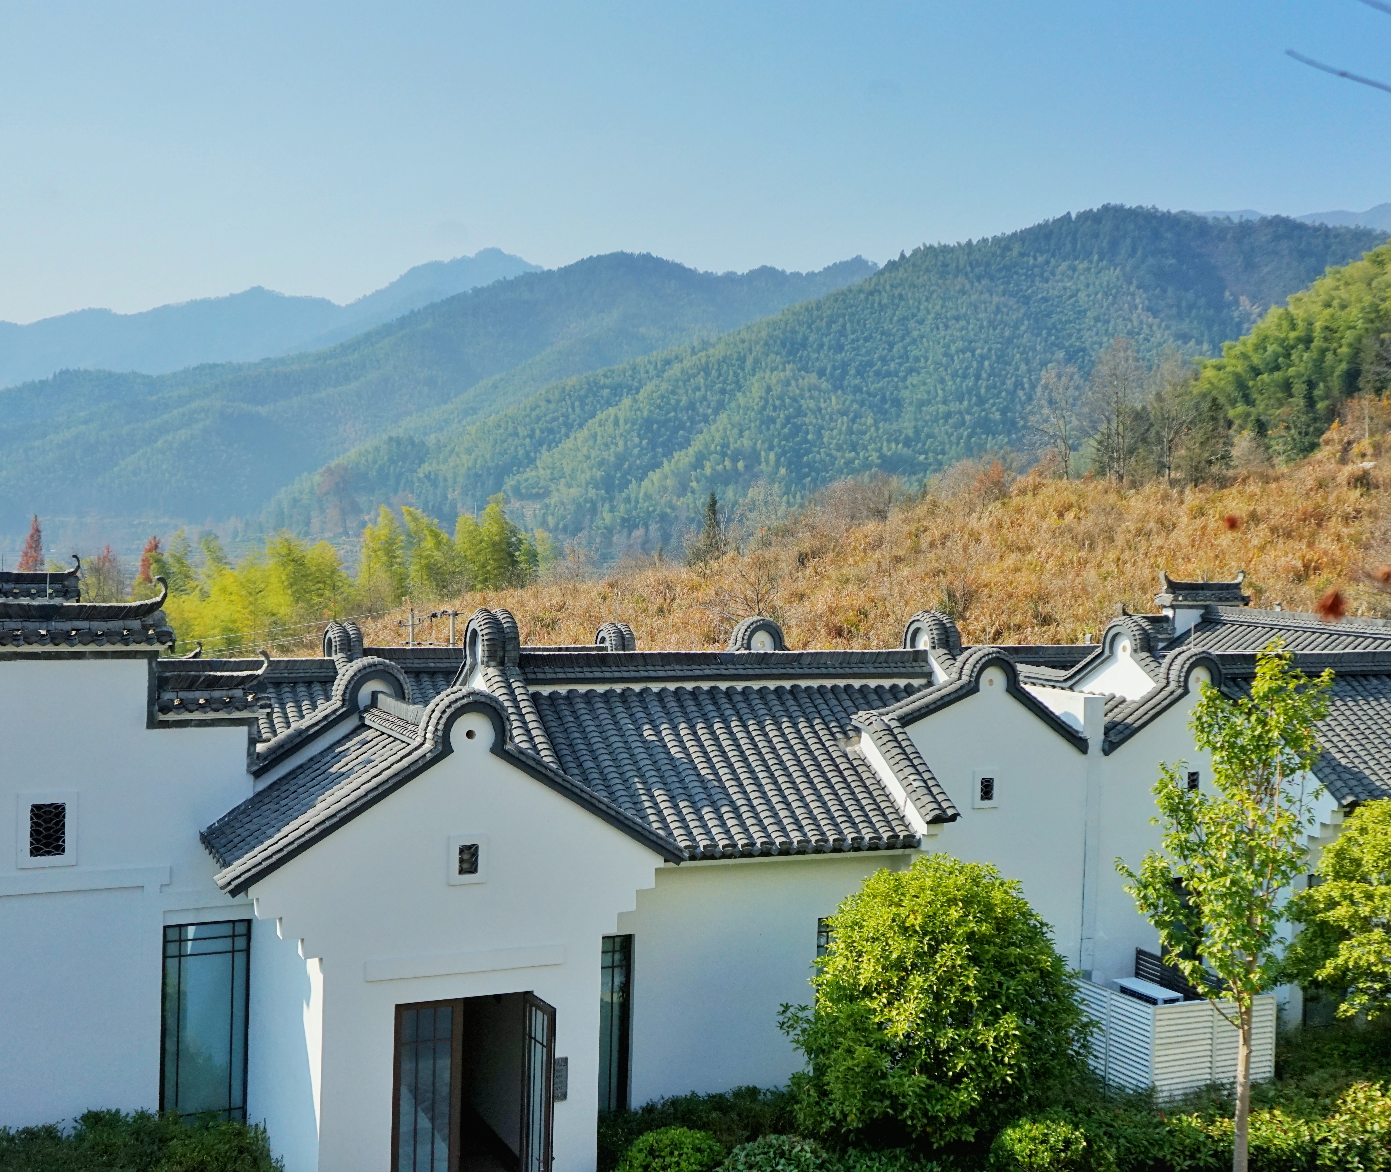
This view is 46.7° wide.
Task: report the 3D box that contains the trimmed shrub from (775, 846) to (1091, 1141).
[{"bbox_3d":[2.602,4.414,17.200,3.200,3.150,3.100,2,1,9],"label":"trimmed shrub"}]

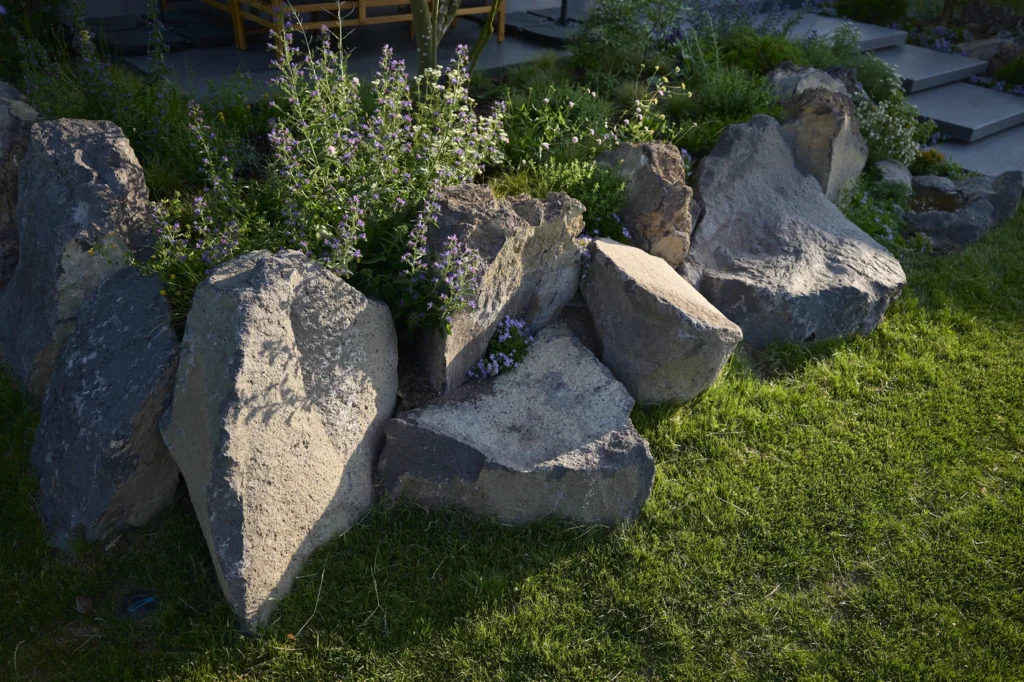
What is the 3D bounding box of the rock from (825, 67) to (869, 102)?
[{"bbox_3d":[1.776,-1.269,4.171,0.280,0.260,0.260,2,32,0],"label":"rock"}]

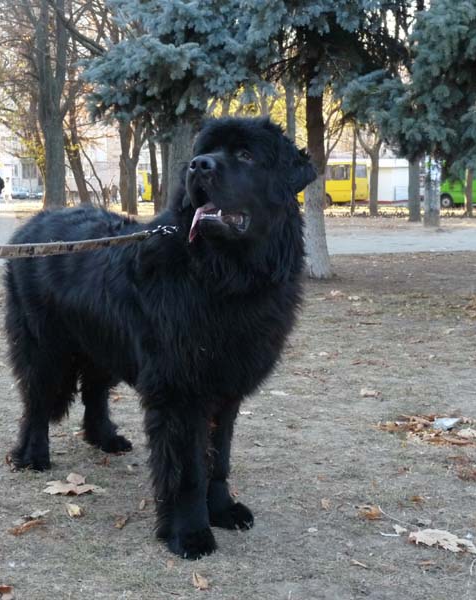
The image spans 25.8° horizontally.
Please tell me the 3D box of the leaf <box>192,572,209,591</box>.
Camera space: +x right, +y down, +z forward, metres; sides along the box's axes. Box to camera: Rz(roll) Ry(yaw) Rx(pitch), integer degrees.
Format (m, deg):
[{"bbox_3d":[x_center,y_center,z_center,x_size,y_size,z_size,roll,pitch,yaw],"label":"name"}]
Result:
[{"bbox_3d":[-0.076,0.561,2.083,0.028,0.025,0.050,-1,6,-8],"label":"leaf"}]

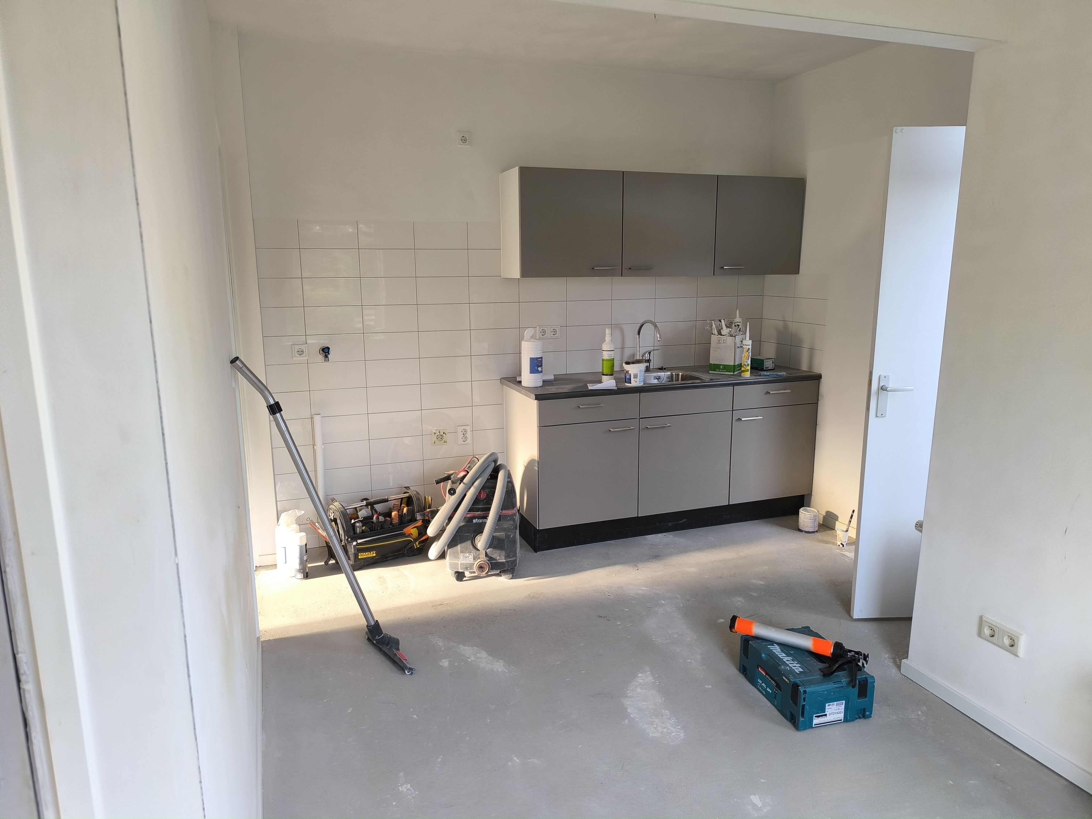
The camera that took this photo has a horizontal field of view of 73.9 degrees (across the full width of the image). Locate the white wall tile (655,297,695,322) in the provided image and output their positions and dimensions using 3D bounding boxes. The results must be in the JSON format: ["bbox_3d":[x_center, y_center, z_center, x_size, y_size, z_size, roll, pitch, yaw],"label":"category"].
[{"bbox_3d":[0.832,-0.633,4.642,0.299,0.149,0.010,-4,12,-20],"label":"white wall tile"}]

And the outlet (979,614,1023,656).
[{"bbox_3d":[1.495,0.749,2.394,0.014,0.081,0.153,-4,12,-20],"label":"outlet"}]

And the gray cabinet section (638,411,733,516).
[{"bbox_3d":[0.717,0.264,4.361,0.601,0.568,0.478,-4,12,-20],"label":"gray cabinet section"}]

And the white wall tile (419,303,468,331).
[{"bbox_3d":[-0.581,-0.526,4.129,0.298,0.148,0.010,-4,12,-20],"label":"white wall tile"}]

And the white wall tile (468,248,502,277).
[{"bbox_3d":[-0.299,-0.837,4.147,0.297,0.147,0.010,-4,12,-20],"label":"white wall tile"}]

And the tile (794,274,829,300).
[{"bbox_3d":[1.613,-0.746,4.402,0.010,0.148,0.298,-5,12,-20],"label":"tile"}]

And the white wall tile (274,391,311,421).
[{"bbox_3d":[-1.382,-0.021,3.929,0.210,0.148,0.010,-4,12,-20],"label":"white wall tile"}]

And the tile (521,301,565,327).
[{"bbox_3d":[-0.016,-0.566,4.319,0.298,0.148,0.010,-4,12,-20],"label":"tile"}]

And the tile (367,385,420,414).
[{"bbox_3d":[-0.860,-0.062,4.116,0.298,0.148,0.010,-4,12,-20],"label":"tile"}]

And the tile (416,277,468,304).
[{"bbox_3d":[-0.578,-0.668,4.074,0.297,0.147,0.010,-4,12,-20],"label":"tile"}]

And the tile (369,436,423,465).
[{"bbox_3d":[-0.854,0.235,4.159,0.298,0.148,0.010,-5,12,-20],"label":"tile"}]

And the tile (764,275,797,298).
[{"bbox_3d":[1.510,-0.800,4.686,0.010,0.148,0.300,-4,12,-20],"label":"tile"}]

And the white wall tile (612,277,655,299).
[{"bbox_3d":[0.544,-0.756,4.479,0.297,0.147,0.010,-4,12,-20],"label":"white wall tile"}]

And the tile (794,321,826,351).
[{"bbox_3d":[1.615,-0.452,4.461,0.010,0.148,0.298,-5,12,-20],"label":"tile"}]

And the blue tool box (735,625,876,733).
[{"bbox_3d":[0.949,0.974,2.690,0.295,0.157,0.395,-3,12,-15],"label":"blue tool box"}]

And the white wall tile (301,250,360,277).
[{"bbox_3d":[-1.140,-0.771,3.844,0.297,0.147,0.010,-4,12,-20],"label":"white wall tile"}]

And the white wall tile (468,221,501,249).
[{"bbox_3d":[-0.299,-0.986,4.128,0.298,0.148,0.010,-5,12,-20],"label":"white wall tile"}]

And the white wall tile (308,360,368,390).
[{"bbox_3d":[-1.142,-0.187,3.986,0.298,0.148,0.010,-4,12,-20],"label":"white wall tile"}]

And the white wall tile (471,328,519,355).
[{"bbox_3d":[-0.295,-0.397,4.233,0.297,0.147,0.010,-4,12,-20],"label":"white wall tile"}]

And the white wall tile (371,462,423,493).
[{"bbox_3d":[-0.862,0.381,4.223,0.299,0.148,0.010,-5,13,-20],"label":"white wall tile"}]

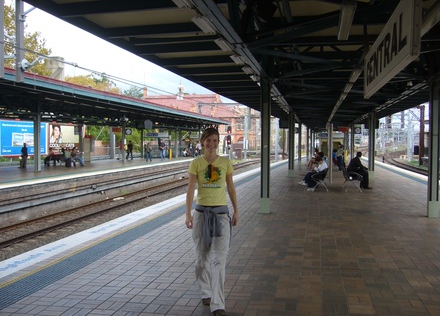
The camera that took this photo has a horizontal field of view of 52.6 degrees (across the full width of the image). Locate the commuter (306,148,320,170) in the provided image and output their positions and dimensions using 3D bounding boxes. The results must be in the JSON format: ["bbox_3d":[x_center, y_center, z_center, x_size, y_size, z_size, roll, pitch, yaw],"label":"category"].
[{"bbox_3d":[5.243,0.096,25.000,0.800,1.200,0.500,0,2,12],"label":"commuter"}]

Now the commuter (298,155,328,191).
[{"bbox_3d":[3.057,0.490,14.500,0.880,1.130,0.520,0,2,12],"label":"commuter"}]

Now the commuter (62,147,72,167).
[{"bbox_3d":[-9.637,-0.026,28.300,0.680,1.220,0.480,0,2,12],"label":"commuter"}]

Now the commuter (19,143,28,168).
[{"bbox_3d":[-12.411,-0.213,28.200,0.380,1.600,0.500,1,2,15],"label":"commuter"}]

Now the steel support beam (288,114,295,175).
[{"bbox_3d":[3.263,-0.632,20.250,0.230,2.980,0.230,0,2,12],"label":"steel support beam"}]

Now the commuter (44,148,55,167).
[{"bbox_3d":[-10.807,-0.023,28.200,0.700,1.220,0.480,0,2,12],"label":"commuter"}]

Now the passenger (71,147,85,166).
[{"bbox_3d":[-9.269,-0.050,29.000,0.820,1.220,0.520,0,2,12],"label":"passenger"}]

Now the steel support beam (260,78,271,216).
[{"bbox_3d":[1.016,-0.289,9.930,0.220,3.000,0.220,0,2,12],"label":"steel support beam"}]

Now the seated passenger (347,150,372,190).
[{"bbox_3d":[4.667,0.425,14.800,0.800,1.240,0.520,0,2,12],"label":"seated passenger"}]

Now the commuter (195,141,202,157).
[{"bbox_3d":[-2.278,-0.957,48.500,0.500,1.700,0.380,-1,2,-30],"label":"commuter"}]

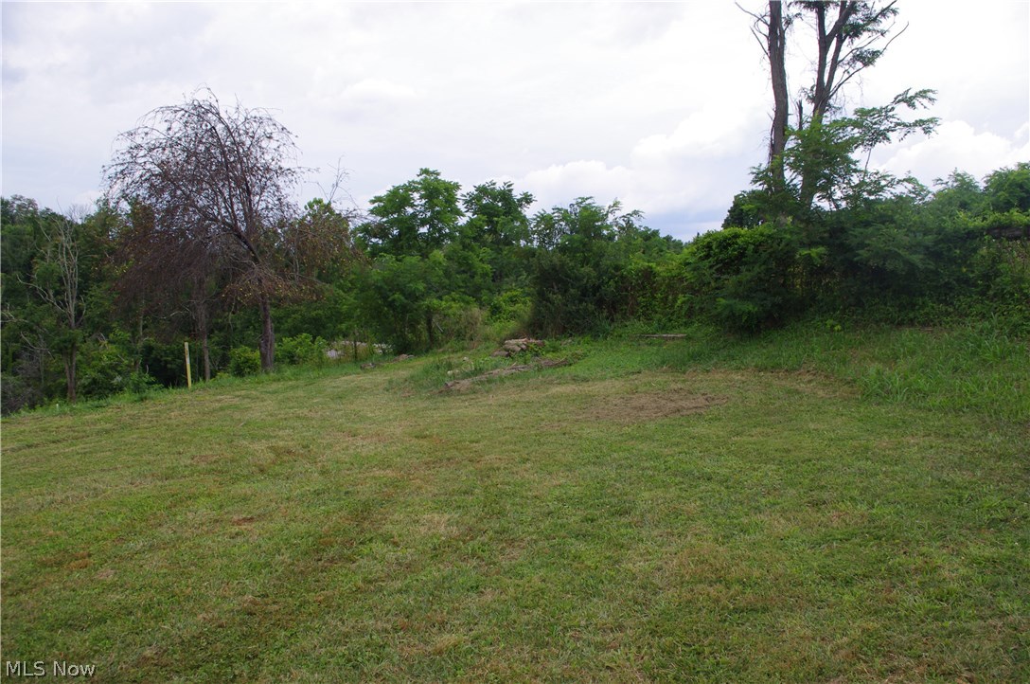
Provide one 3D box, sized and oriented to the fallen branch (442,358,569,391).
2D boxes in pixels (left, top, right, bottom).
[{"bbox_3d":[-0.112,0.825,20.400,0.450,0.280,4.540,0,7,45],"label":"fallen branch"}]

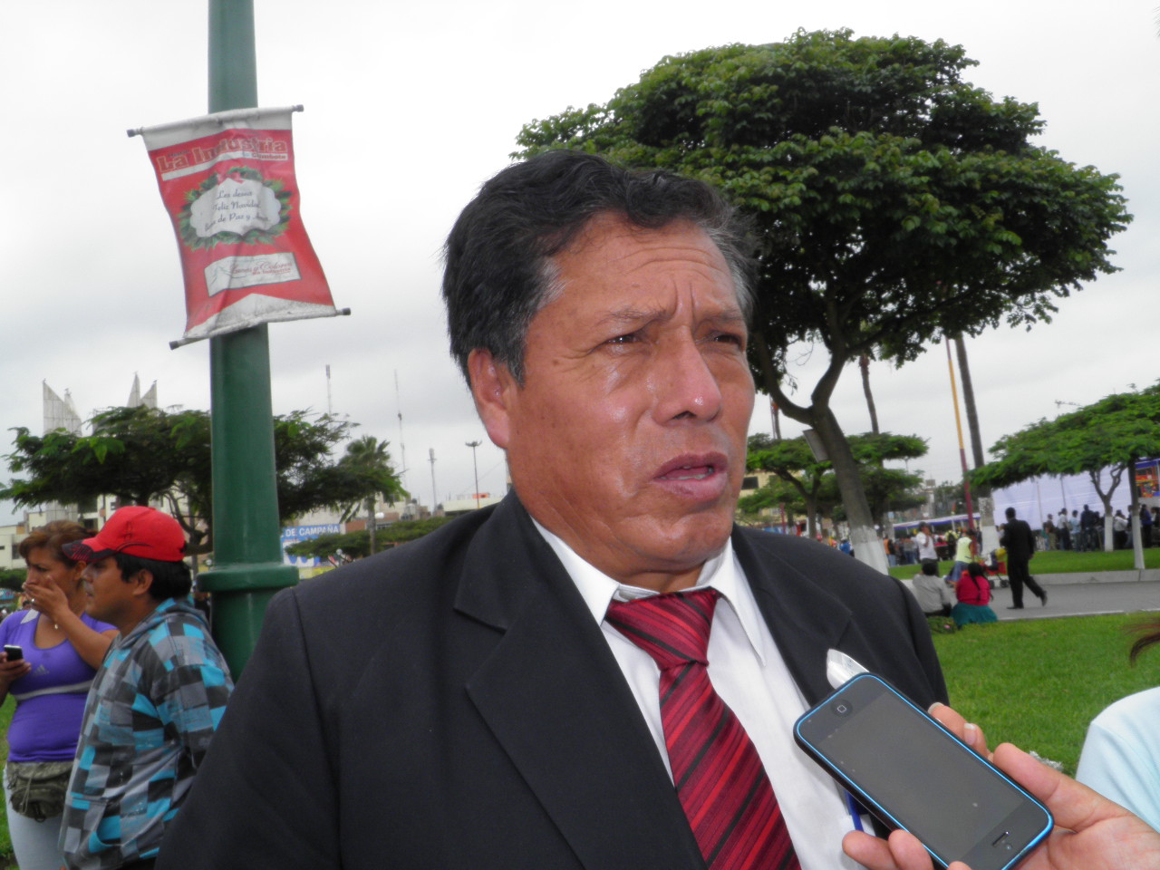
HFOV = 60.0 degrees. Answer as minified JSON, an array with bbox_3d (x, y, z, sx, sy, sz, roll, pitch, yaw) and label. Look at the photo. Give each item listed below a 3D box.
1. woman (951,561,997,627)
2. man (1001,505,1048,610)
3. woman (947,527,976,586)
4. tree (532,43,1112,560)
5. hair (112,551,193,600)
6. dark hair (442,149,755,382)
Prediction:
[{"bbox_3d":[5.484,2.215,14.000,0.640,0.900,0.720,-6,-6,14],"label":"woman"},{"bbox_3d":[7.310,2.028,16.600,0.680,1.690,0.520,-9,-8,34],"label":"man"},{"bbox_3d":[8.113,2.583,21.300,0.620,1.360,0.520,1,-8,-41],"label":"woman"},{"bbox_3d":[2.700,-0.731,10.600,6.200,6.400,6.000,-4,-6,0],"label":"tree"},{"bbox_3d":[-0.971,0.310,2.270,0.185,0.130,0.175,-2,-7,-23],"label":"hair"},{"bbox_3d":[0.011,-0.095,0.610,0.180,0.160,0.200,-1,-7,-28],"label":"dark hair"}]

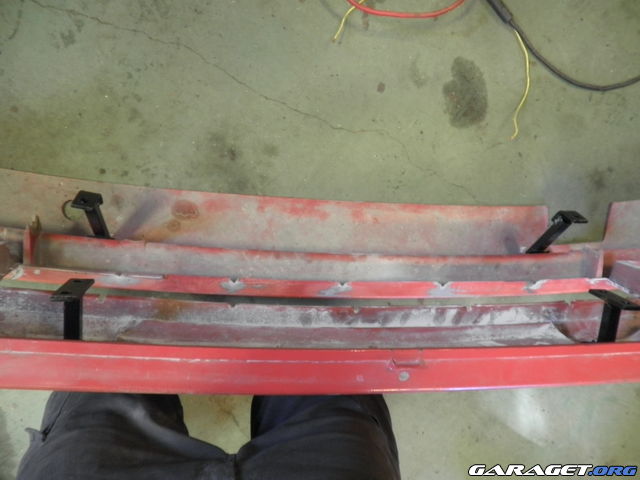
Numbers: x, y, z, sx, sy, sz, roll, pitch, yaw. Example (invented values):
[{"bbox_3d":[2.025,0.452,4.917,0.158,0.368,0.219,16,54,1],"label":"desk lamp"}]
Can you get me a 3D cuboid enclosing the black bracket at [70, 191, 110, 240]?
[{"bbox_3d":[-0.438,-0.049,0.920,0.052,0.094,0.040,12,51,-5],"label":"black bracket"}]

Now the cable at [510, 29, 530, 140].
[{"bbox_3d":[0.509,-0.400,1.220,0.045,0.010,0.370,14,59,1],"label":"cable"}]

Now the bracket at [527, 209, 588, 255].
[{"bbox_3d":[0.452,-0.015,0.920,0.055,0.096,0.040,-11,60,-21],"label":"bracket"}]

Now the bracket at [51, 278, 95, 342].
[{"bbox_3d":[-0.412,0.116,0.800,0.053,0.088,0.055,11,29,-6],"label":"bracket"}]

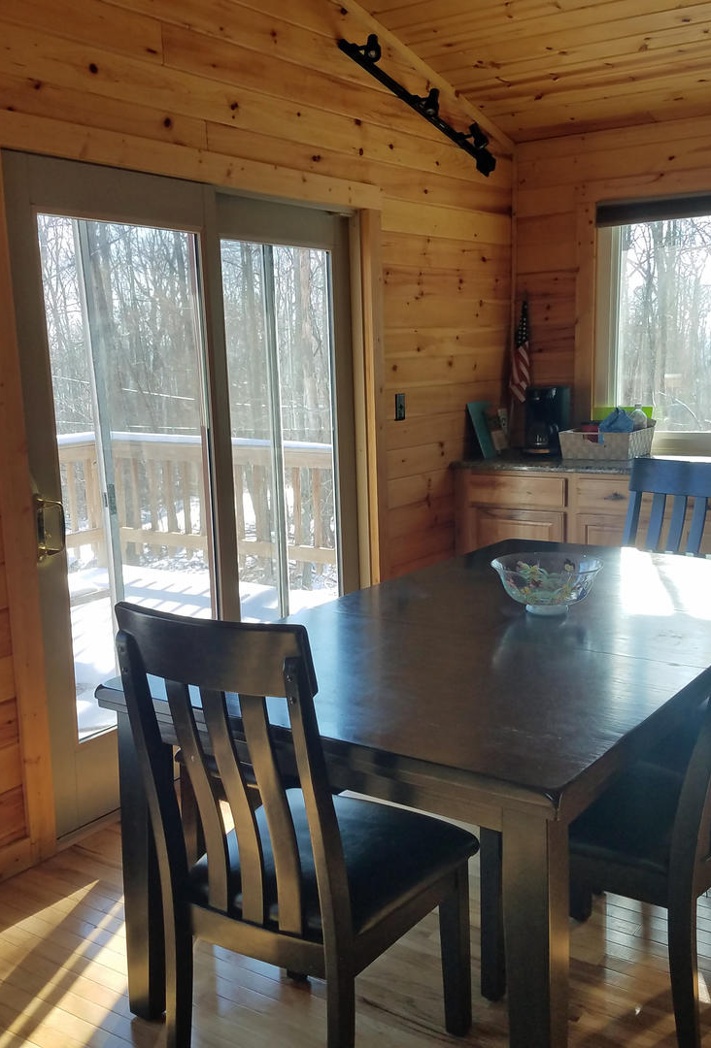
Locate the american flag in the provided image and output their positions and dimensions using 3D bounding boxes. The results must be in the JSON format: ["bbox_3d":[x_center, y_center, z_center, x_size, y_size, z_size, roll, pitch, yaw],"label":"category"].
[{"bbox_3d":[0.840,-0.884,5.365,0.120,0.530,0.090,0,9,14],"label":"american flag"}]

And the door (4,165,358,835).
[{"bbox_3d":[-0.467,-0.163,3.764,0.110,2.000,1.800,4,11,34],"label":"door"}]

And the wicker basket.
[{"bbox_3d":[1.204,-0.394,5.063,0.360,0.140,0.330,3,10,28],"label":"wicker basket"}]

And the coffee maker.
[{"bbox_3d":[0.985,-0.526,5.307,0.185,0.336,0.200,5,12,37],"label":"coffee maker"}]

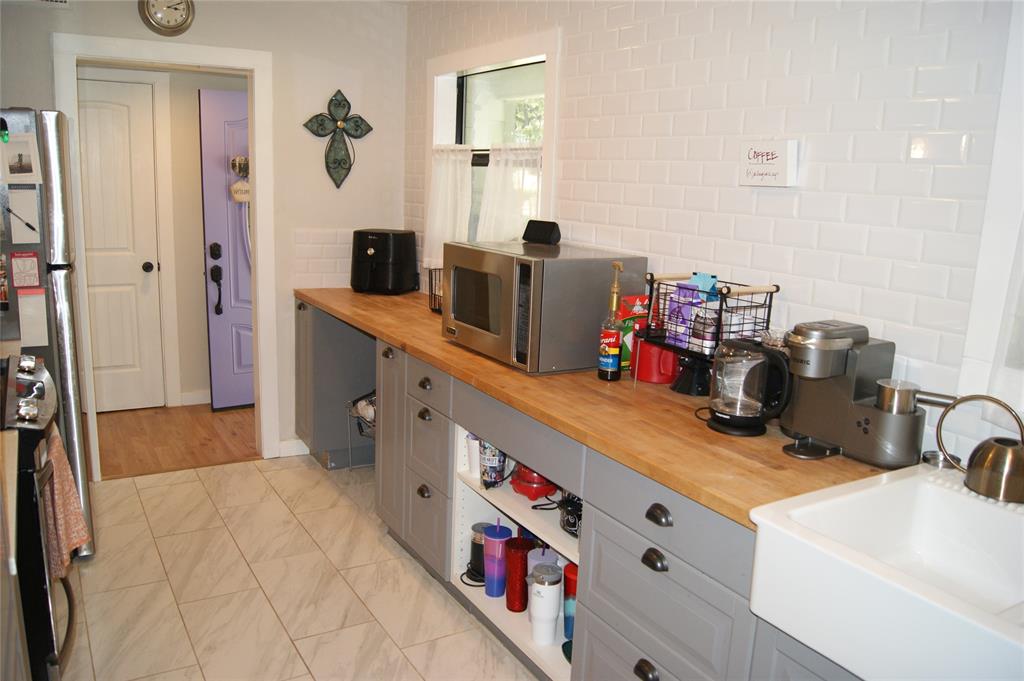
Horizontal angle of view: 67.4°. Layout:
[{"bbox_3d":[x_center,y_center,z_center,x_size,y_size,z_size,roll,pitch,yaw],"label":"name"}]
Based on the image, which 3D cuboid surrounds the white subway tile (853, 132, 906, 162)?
[{"bbox_3d":[0.948,-0.495,1.977,0.009,0.076,0.152,-7,15,-32],"label":"white subway tile"}]

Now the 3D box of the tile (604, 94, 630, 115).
[{"bbox_3d":[0.379,-0.855,2.780,0.009,0.075,0.150,-5,14,-31],"label":"tile"}]

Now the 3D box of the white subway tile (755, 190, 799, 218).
[{"bbox_3d":[0.771,-0.397,2.235,0.010,0.076,0.152,-5,14,-32],"label":"white subway tile"}]

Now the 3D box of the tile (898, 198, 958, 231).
[{"bbox_3d":[1.016,-0.310,1.877,0.010,0.077,0.151,-6,15,-32],"label":"tile"}]

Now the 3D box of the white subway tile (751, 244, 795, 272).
[{"bbox_3d":[0.763,-0.248,2.270,0.009,0.076,0.150,-5,14,-32],"label":"white subway tile"}]

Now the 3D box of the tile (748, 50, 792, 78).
[{"bbox_3d":[0.744,-0.793,2.219,0.009,0.076,0.150,-5,14,-32],"label":"tile"}]

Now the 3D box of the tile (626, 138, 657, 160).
[{"bbox_3d":[0.461,-0.679,2.731,0.009,0.076,0.152,-7,15,-32],"label":"tile"}]

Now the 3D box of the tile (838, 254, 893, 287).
[{"bbox_3d":[0.925,-0.180,2.015,0.010,0.079,0.153,-5,14,-32],"label":"tile"}]

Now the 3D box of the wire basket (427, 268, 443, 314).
[{"bbox_3d":[-0.257,-0.227,3.685,0.190,0.200,0.280,-5,14,-32],"label":"wire basket"}]

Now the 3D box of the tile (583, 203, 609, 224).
[{"bbox_3d":[0.327,-0.486,2.935,0.009,0.076,0.150,-5,14,-32],"label":"tile"}]

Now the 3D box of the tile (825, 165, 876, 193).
[{"bbox_3d":[0.892,-0.427,2.030,0.010,0.079,0.153,-5,14,-32],"label":"tile"}]

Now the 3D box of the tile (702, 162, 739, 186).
[{"bbox_3d":[0.649,-0.516,2.387,0.009,0.075,0.150,-5,14,-31],"label":"tile"}]

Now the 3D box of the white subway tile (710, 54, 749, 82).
[{"bbox_3d":[0.664,-0.829,2.349,0.010,0.079,0.153,-5,14,-32],"label":"white subway tile"}]

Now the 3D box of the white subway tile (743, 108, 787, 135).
[{"bbox_3d":[0.732,-0.637,2.231,0.010,0.076,0.152,-5,14,-32],"label":"white subway tile"}]

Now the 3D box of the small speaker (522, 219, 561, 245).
[{"bbox_3d":[0.119,-0.441,3.122,0.148,0.086,0.073,13,16,42],"label":"small speaker"}]

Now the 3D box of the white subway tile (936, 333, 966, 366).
[{"bbox_3d":[1.040,0.024,1.815,0.010,0.076,0.065,-5,14,-32],"label":"white subway tile"}]

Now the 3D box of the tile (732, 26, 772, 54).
[{"bbox_3d":[0.712,-0.891,2.285,0.009,0.076,0.152,-7,15,-32],"label":"tile"}]

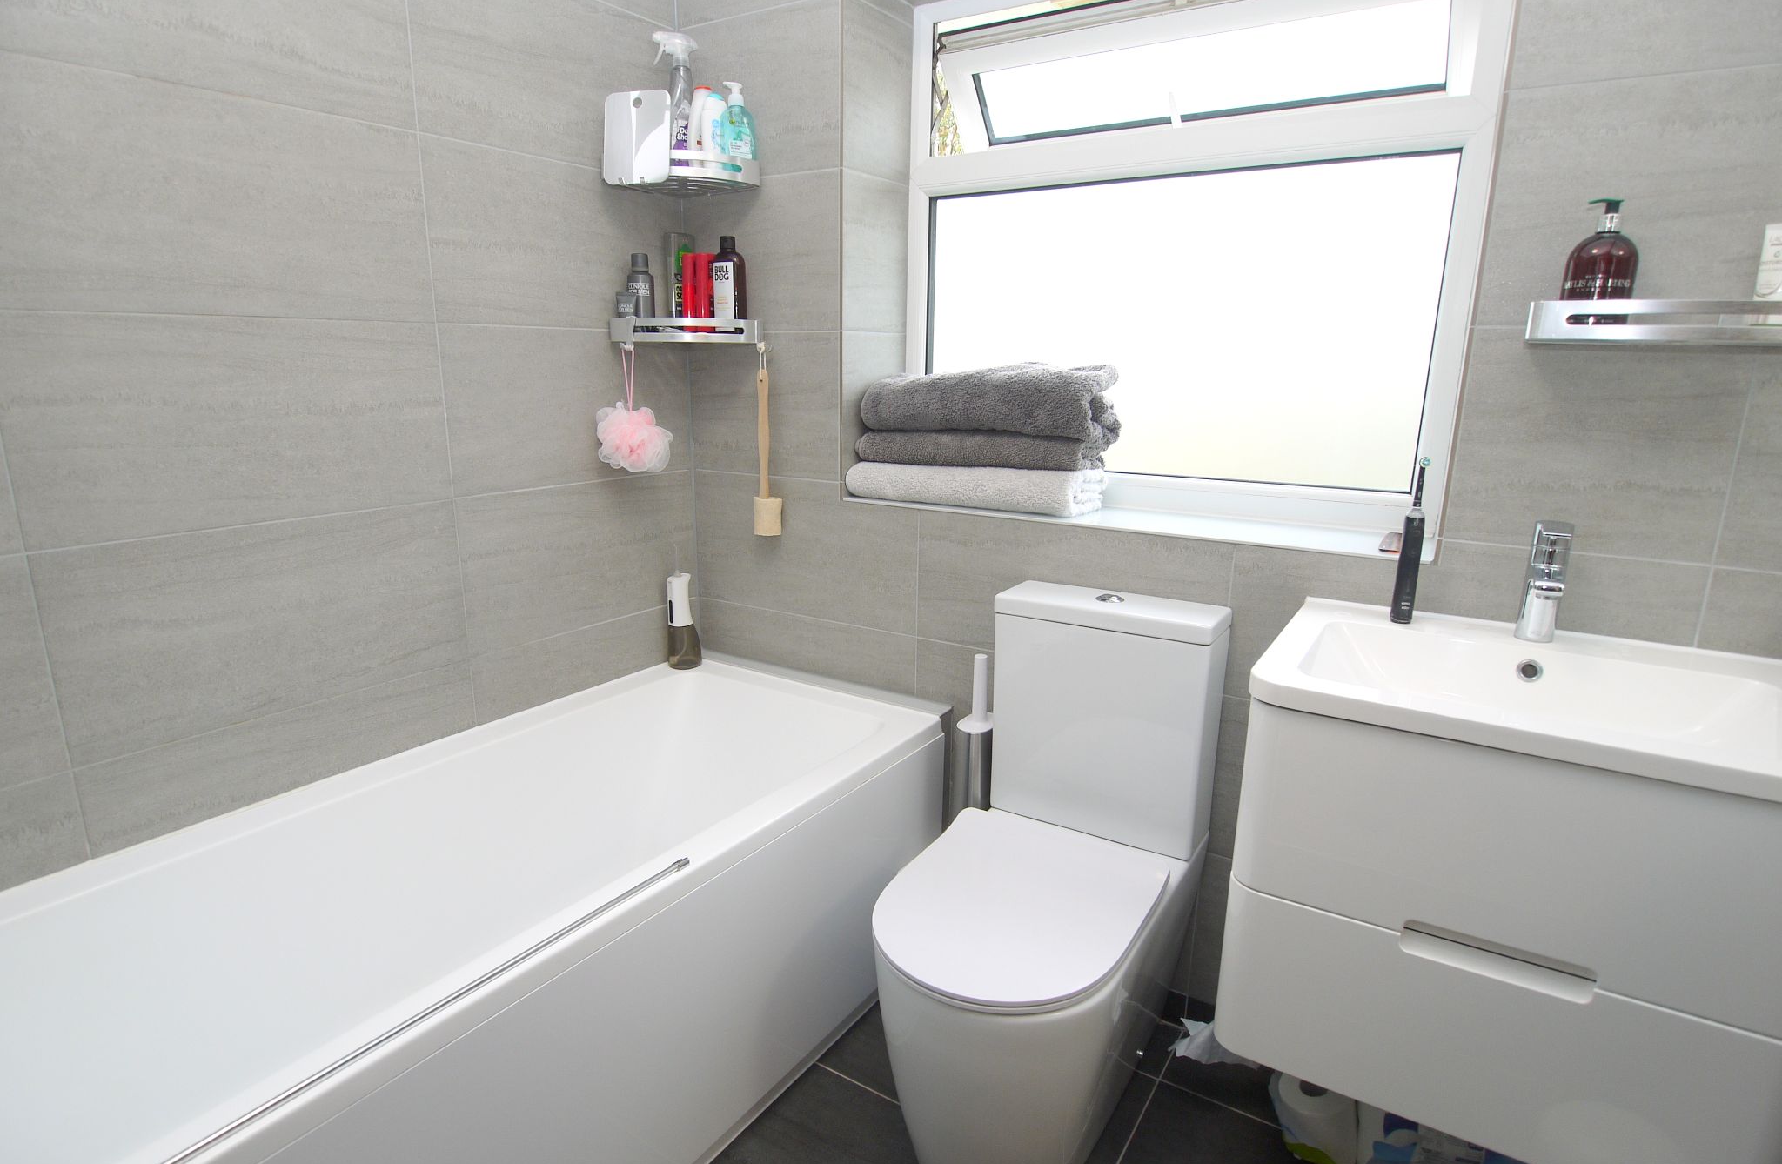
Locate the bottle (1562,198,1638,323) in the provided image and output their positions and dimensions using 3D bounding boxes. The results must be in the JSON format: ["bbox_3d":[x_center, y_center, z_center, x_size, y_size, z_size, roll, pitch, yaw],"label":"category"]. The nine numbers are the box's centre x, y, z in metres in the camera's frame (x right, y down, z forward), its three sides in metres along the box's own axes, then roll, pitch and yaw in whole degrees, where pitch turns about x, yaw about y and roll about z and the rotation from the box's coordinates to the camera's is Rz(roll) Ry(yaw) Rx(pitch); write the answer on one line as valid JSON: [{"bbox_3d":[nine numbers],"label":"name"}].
[{"bbox_3d":[0.889,-0.393,1.157,0.074,0.160,0.050,9,16,31],"label":"bottle"}]

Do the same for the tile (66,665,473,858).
[{"bbox_3d":[-0.943,0.265,1.502,0.010,0.136,0.590,9,16,32],"label":"tile"}]

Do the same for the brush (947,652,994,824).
[{"bbox_3d":[0.171,0.324,1.807,0.090,0.370,0.090,9,16,31],"label":"brush"}]

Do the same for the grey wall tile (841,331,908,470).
[{"bbox_3d":[-0.035,-0.377,1.992,0.010,0.302,0.252,9,16,32],"label":"grey wall tile"}]

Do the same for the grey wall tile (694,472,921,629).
[{"bbox_3d":[-0.200,-0.076,2.025,0.609,0.302,0.010,9,16,32],"label":"grey wall tile"}]

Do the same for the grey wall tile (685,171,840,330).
[{"bbox_3d":[-0.272,-0.673,1.919,0.424,0.300,0.010,9,16,32],"label":"grey wall tile"}]

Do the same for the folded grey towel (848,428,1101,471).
[{"bbox_3d":[0.180,-0.275,1.878,0.475,0.062,0.185,9,16,32],"label":"folded grey towel"}]

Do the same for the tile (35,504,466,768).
[{"bbox_3d":[-0.944,0.054,1.460,0.010,0.302,0.595,9,16,32],"label":"tile"}]

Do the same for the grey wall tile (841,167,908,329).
[{"bbox_3d":[-0.033,-0.671,1.921,0.010,0.302,0.252,9,16,32],"label":"grey wall tile"}]

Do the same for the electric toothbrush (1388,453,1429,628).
[{"bbox_3d":[0.752,-0.056,1.332,0.032,0.236,0.034,5,14,16],"label":"electric toothbrush"}]

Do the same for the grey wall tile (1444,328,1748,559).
[{"bbox_3d":[0.931,-0.185,1.239,0.303,0.300,0.010,9,16,32],"label":"grey wall tile"}]

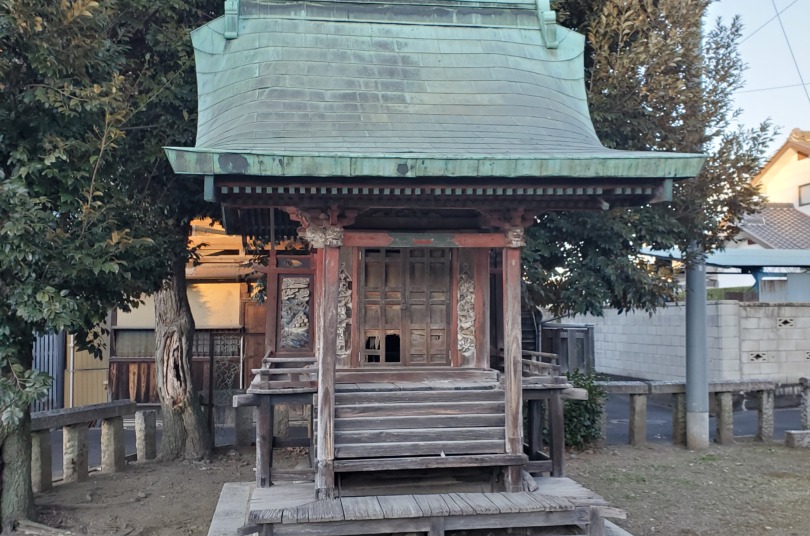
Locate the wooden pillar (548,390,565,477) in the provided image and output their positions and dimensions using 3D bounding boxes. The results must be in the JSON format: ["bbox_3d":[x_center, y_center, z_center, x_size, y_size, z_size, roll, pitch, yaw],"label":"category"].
[{"bbox_3d":[0.794,0.874,4.285,0.067,0.450,0.071,0,-4,-9],"label":"wooden pillar"}]

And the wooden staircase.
[{"bbox_3d":[0.062,0.827,3.984,1.005,0.475,0.404,0,-4,-9],"label":"wooden staircase"}]

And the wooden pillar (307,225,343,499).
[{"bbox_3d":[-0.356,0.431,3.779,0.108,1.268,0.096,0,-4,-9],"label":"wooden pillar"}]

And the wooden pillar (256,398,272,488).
[{"bbox_3d":[-0.699,0.861,4.046,0.070,0.450,0.071,0,-4,-9],"label":"wooden pillar"}]

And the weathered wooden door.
[{"bbox_3d":[0.002,0.205,4.451,0.501,0.654,0.045,0,-4,-9],"label":"weathered wooden door"}]

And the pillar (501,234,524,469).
[{"bbox_3d":[0.528,0.445,3.930,0.084,1.258,0.081,0,-4,-9],"label":"pillar"}]

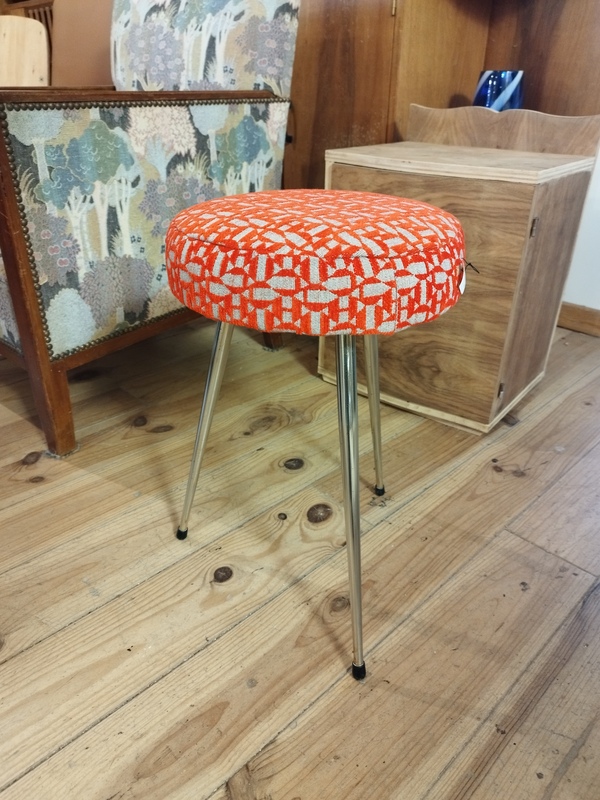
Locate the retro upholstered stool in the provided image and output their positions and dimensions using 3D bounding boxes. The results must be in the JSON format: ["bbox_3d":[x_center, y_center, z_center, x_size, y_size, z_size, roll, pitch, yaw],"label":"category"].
[{"bbox_3d":[0.019,0.029,0.650,0.342,0.480,0.345,-9,31,-16],"label":"retro upholstered stool"}]

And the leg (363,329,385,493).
[{"bbox_3d":[0.104,0.000,0.776,0.020,0.420,0.020,25,52,35],"label":"leg"}]

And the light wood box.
[{"bbox_3d":[0.304,-0.266,1.179,0.408,0.472,0.318,22,36,32],"label":"light wood box"}]

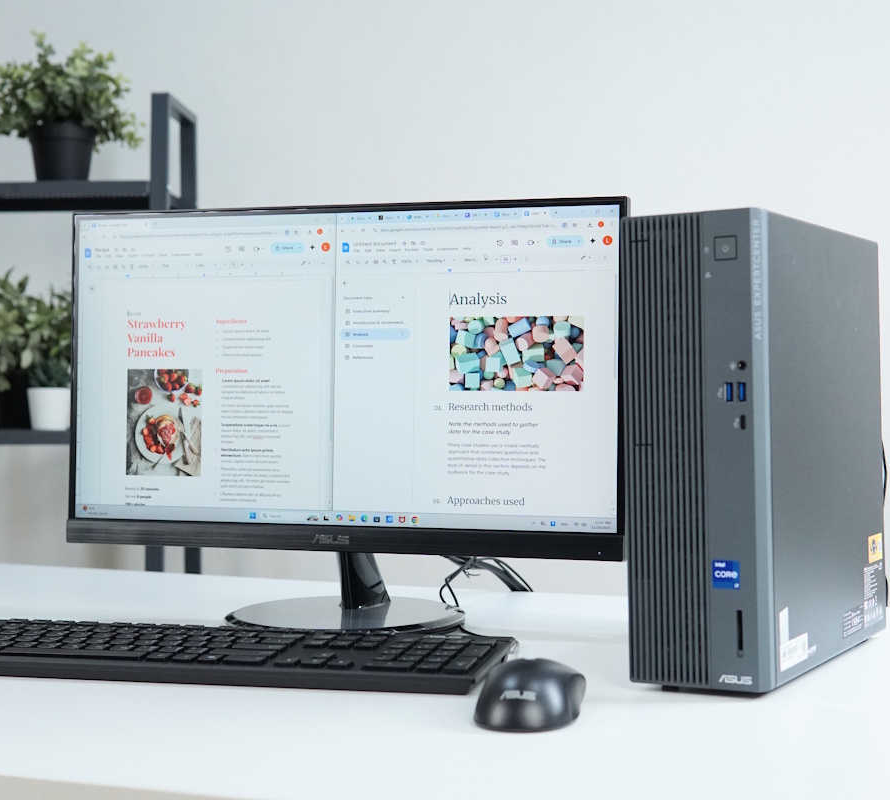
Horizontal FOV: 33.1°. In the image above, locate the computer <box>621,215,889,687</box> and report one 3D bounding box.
[{"bbox_3d":[0.232,0.035,1.085,0.093,0.313,0.282,-1,0,31],"label":"computer"}]

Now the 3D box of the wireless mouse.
[{"bbox_3d":[0.053,0.175,0.930,0.066,0.038,0.104,-1,0,12],"label":"wireless mouse"}]

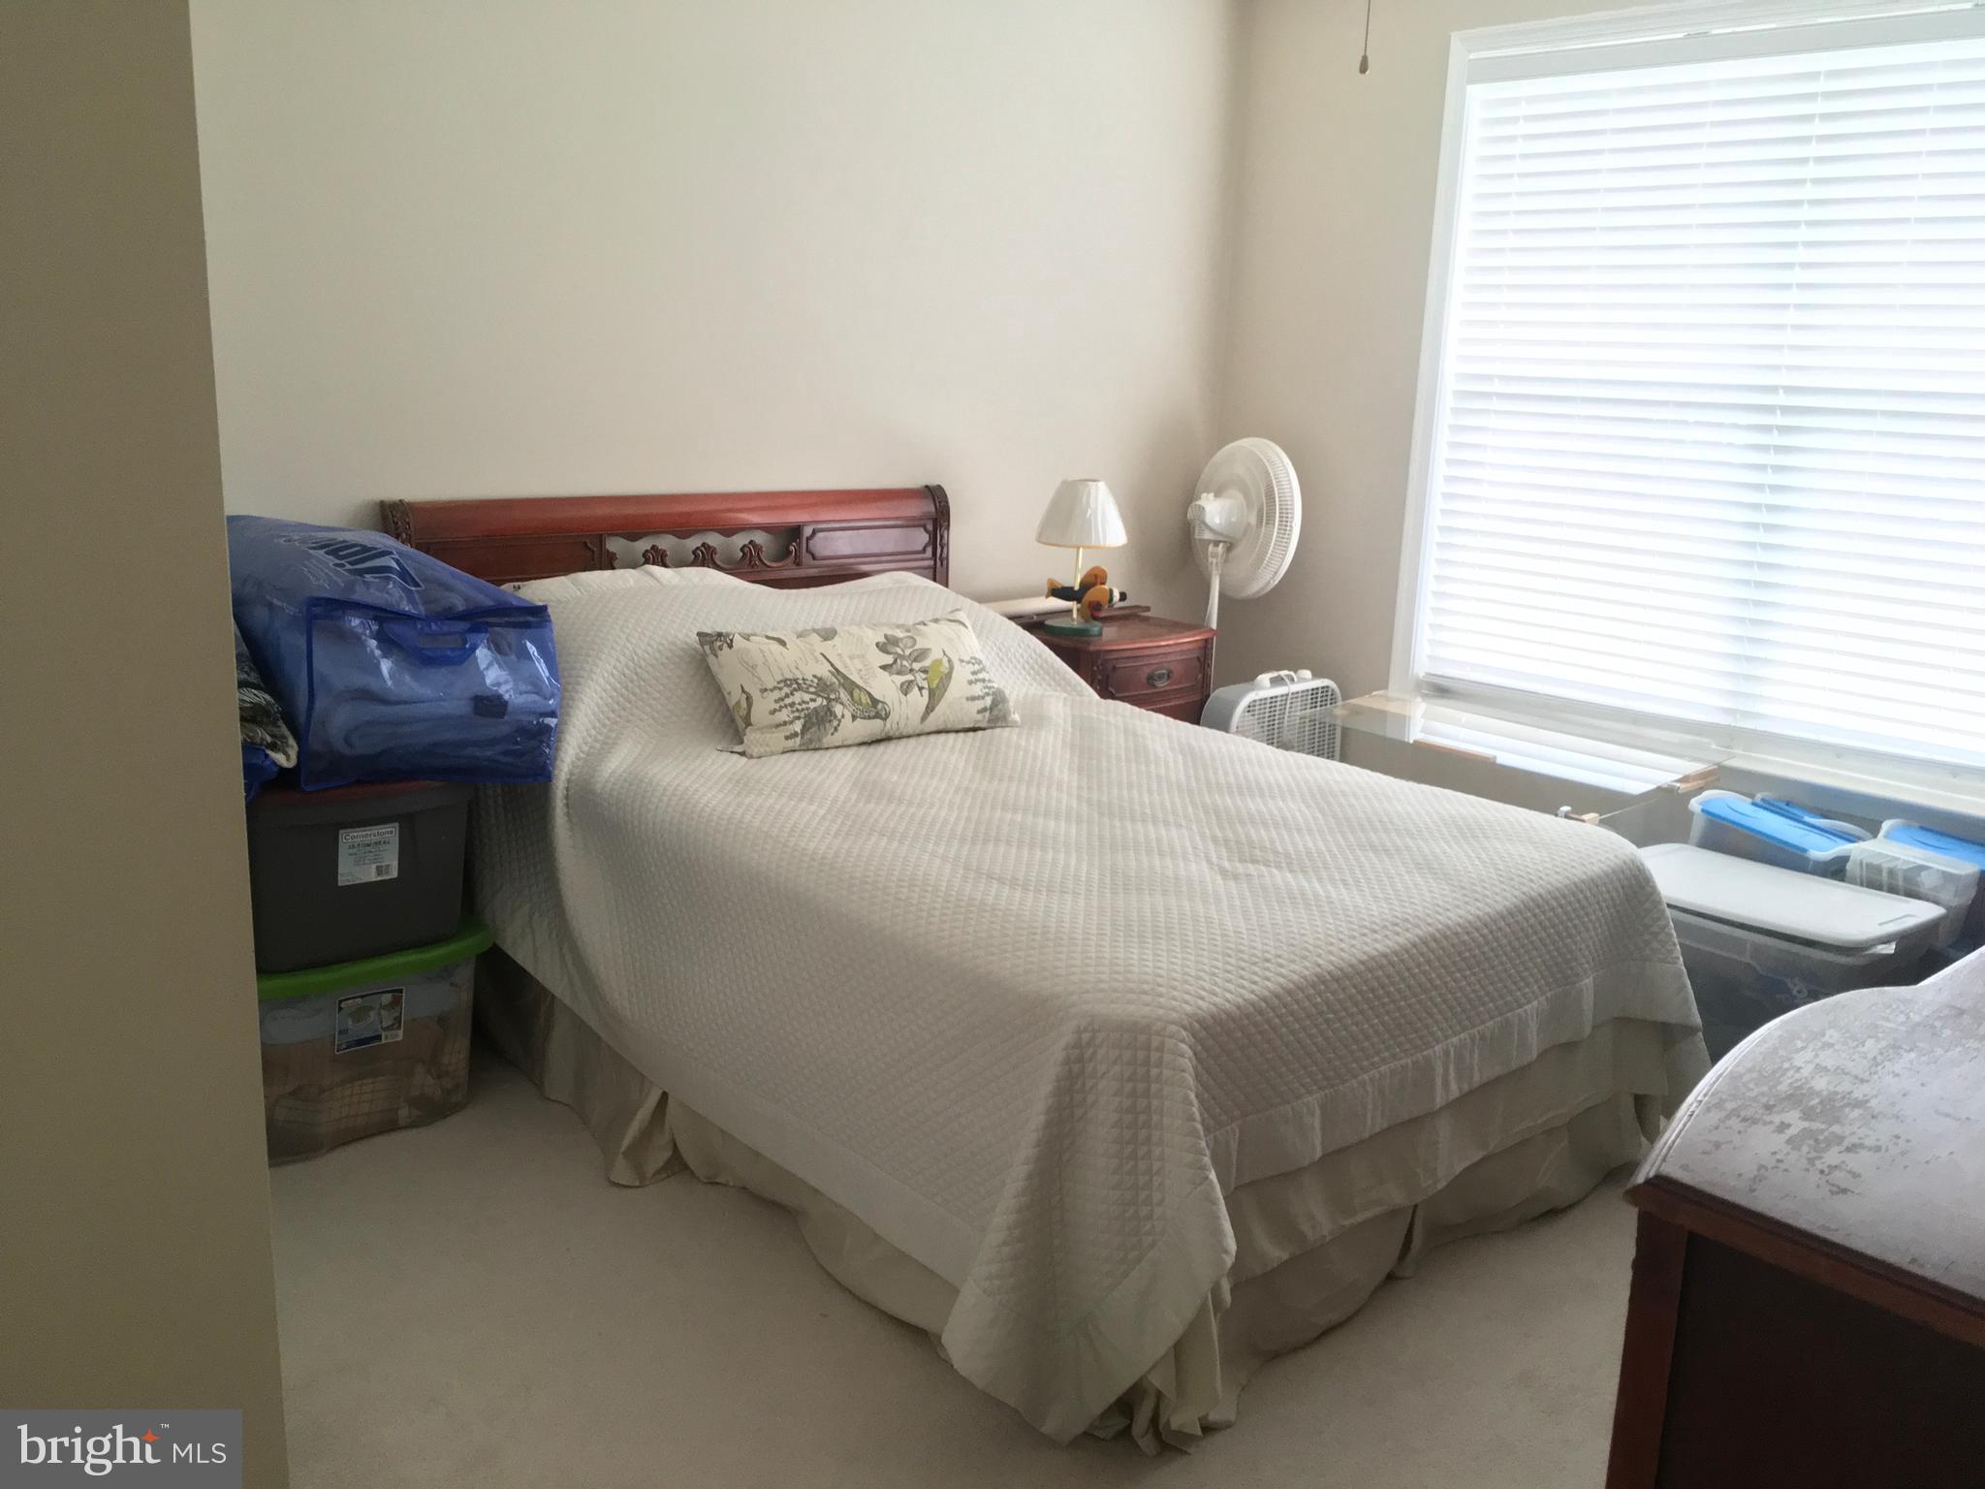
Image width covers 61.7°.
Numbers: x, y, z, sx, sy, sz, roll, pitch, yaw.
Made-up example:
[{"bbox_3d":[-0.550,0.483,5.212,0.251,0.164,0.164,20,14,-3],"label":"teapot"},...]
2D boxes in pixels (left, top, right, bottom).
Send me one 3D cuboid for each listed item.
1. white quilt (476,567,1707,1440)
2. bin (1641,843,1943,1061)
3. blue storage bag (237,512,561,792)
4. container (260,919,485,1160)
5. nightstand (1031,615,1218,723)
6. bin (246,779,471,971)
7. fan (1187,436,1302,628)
[{"bbox_3d":[0.060,0.205,3.294,1.602,0.915,1.966,-9,16,-40],"label":"white quilt"},{"bbox_3d":[1.704,0.501,3.761,0.493,0.357,0.636,-9,16,-40],"label":"bin"},{"bbox_3d":[-1.200,-0.190,3.164,0.529,0.472,0.572,-6,15,-31],"label":"blue storage bag"},{"bbox_3d":[-1.303,0.506,3.240,0.465,0.375,0.601,-9,16,-40],"label":"container"},{"bbox_3d":[0.300,0.045,4.722,0.458,0.736,0.572,13,17,42],"label":"nightstand"},{"bbox_3d":[-1.299,0.185,3.176,0.422,0.280,0.579,-9,16,-40],"label":"bin"},{"bbox_3d":[0.710,-0.264,4.928,0.410,1.277,0.450,-6,15,-31],"label":"fan"}]

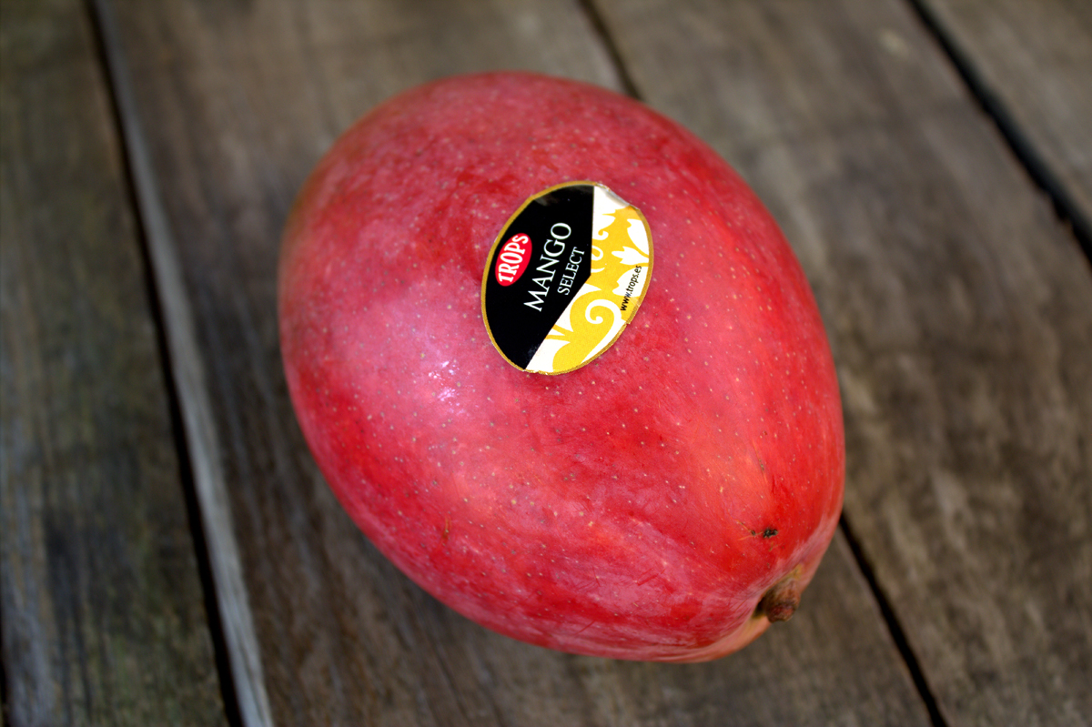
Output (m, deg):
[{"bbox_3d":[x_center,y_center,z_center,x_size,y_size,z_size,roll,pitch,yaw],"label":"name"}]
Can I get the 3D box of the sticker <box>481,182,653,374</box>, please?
[{"bbox_3d":[0.003,-0.014,0.238,0.026,0.003,0.034,15,71,18],"label":"sticker"}]

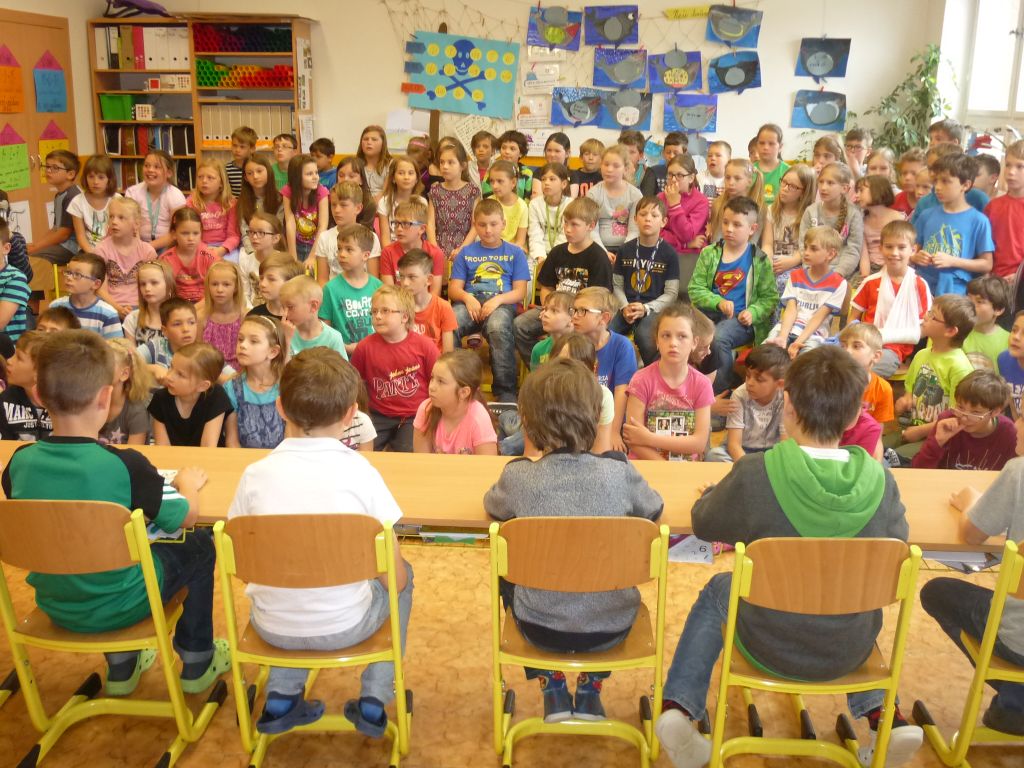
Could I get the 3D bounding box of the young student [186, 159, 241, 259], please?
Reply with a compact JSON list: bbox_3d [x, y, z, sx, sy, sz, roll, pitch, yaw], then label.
[{"bbox_3d":[-1.786,-0.802,5.921,0.400,1.090,0.600,-1,17,-7],"label":"young student"}]

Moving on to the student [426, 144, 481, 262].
[{"bbox_3d":[-0.334,-0.759,5.449,0.380,1.159,0.520,3,14,8],"label":"student"}]

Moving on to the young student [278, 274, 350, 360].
[{"bbox_3d":[-0.887,-0.040,4.092,0.400,0.810,0.520,5,14,15],"label":"young student"}]

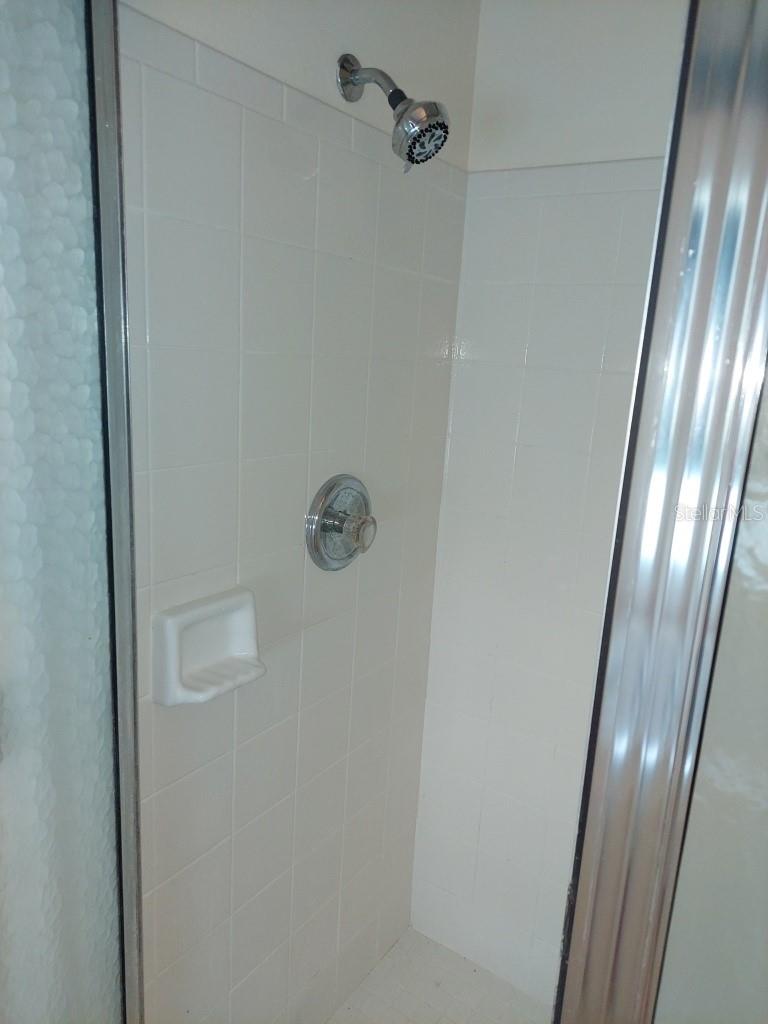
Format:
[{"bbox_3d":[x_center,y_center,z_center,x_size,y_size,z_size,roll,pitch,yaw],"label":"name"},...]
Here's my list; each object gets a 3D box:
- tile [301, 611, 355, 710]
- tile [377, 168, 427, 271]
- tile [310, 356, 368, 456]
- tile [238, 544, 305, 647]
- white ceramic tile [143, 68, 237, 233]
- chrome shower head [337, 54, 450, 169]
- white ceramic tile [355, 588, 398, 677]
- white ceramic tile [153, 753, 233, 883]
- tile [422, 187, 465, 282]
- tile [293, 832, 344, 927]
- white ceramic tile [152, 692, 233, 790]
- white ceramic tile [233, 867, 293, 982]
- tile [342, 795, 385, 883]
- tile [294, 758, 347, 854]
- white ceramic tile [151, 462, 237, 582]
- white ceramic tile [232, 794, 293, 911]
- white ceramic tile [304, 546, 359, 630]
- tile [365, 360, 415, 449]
[{"bbox_3d":[-0.103,0.264,1.293,0.009,0.152,0.152,12,15,33],"label":"tile"},{"bbox_3d":[0.030,-0.505,1.245,0.009,0.152,0.152,12,15,33],"label":"tile"},{"bbox_3d":[-0.076,-0.183,1.189,0.009,0.152,0.152,12,15,33],"label":"tile"},{"bbox_3d":[-0.182,0.139,1.133,0.009,0.152,0.152,12,15,33],"label":"tile"},{"bbox_3d":[-0.232,-0.436,0.872,0.009,0.152,0.152,12,15,33],"label":"white ceramic tile"},{"bbox_3d":[0.018,-0.588,1.034,0.177,0.166,0.080,12,15,33],"label":"chrome shower head"},{"bbox_3d":[-0.016,0.242,1.410,0.009,0.151,0.151,12,15,33],"label":"white ceramic tile"},{"bbox_3d":[-0.287,0.459,1.079,0.009,0.152,0.152,12,15,33],"label":"white ceramic tile"},{"bbox_3d":[0.112,-0.527,1.362,0.009,0.152,0.135,12,15,33],"label":"tile"},{"bbox_3d":[-0.130,0.711,1.388,0.009,0.151,0.151,12,15,33],"label":"tile"},{"bbox_3d":[-0.278,0.310,1.045,0.009,0.152,0.152,12,15,33],"label":"white ceramic tile"},{"bbox_3d":[-0.216,0.730,1.261,0.009,0.150,0.149,12,15,34],"label":"white ceramic tile"},{"bbox_3d":[-0.043,0.689,1.511,0.009,0.151,0.151,12,15,33],"label":"tile"},{"bbox_3d":[-0.120,0.559,1.349,0.009,0.150,0.149,12,15,34],"label":"tile"},{"bbox_3d":[-0.259,0.012,0.971,0.009,0.151,0.151,12,15,33],"label":"white ceramic tile"},{"bbox_3d":[-0.209,0.586,1.237,0.009,0.152,0.152,12,15,33],"label":"white ceramic tile"},{"bbox_3d":[-0.094,0.115,1.259,0.009,0.152,0.152,12,15,33],"label":"white ceramic tile"},{"bbox_3d":[0.011,-0.205,1.302,0.009,0.150,0.149,12,15,34],"label":"tile"}]

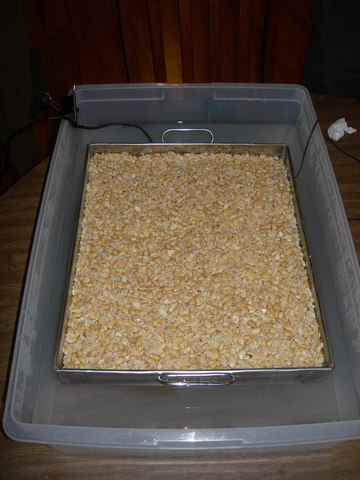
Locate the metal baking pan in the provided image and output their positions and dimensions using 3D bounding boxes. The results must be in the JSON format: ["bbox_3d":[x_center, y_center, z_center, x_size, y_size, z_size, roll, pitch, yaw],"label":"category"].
[{"bbox_3d":[0.017,0.017,0.836,0.360,0.060,0.429,0,52,-1],"label":"metal baking pan"}]

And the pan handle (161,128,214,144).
[{"bbox_3d":[0.015,-0.181,0.936,0.095,0.037,0.006,0,52,-1],"label":"pan handle"}]

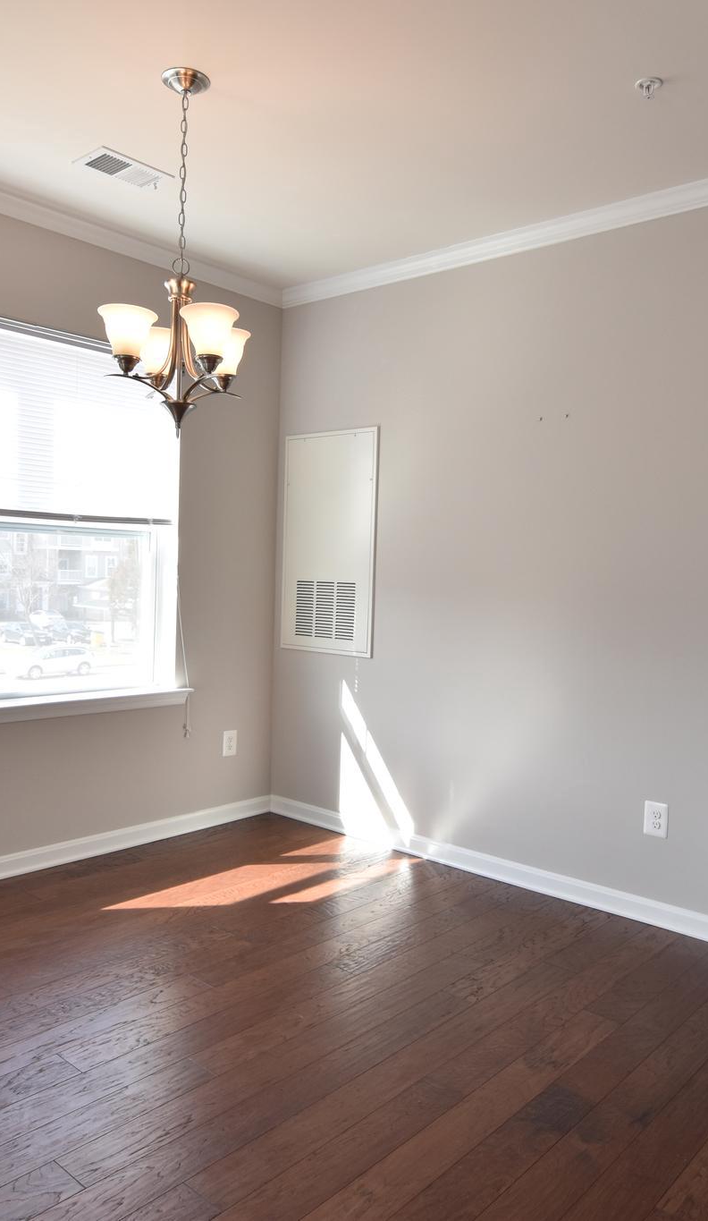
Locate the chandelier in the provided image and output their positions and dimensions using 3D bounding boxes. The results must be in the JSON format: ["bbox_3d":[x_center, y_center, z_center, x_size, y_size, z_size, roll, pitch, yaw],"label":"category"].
[{"bbox_3d":[-0.494,-1.023,2.339,0.455,1.009,0.455,2,3,0],"label":"chandelier"}]

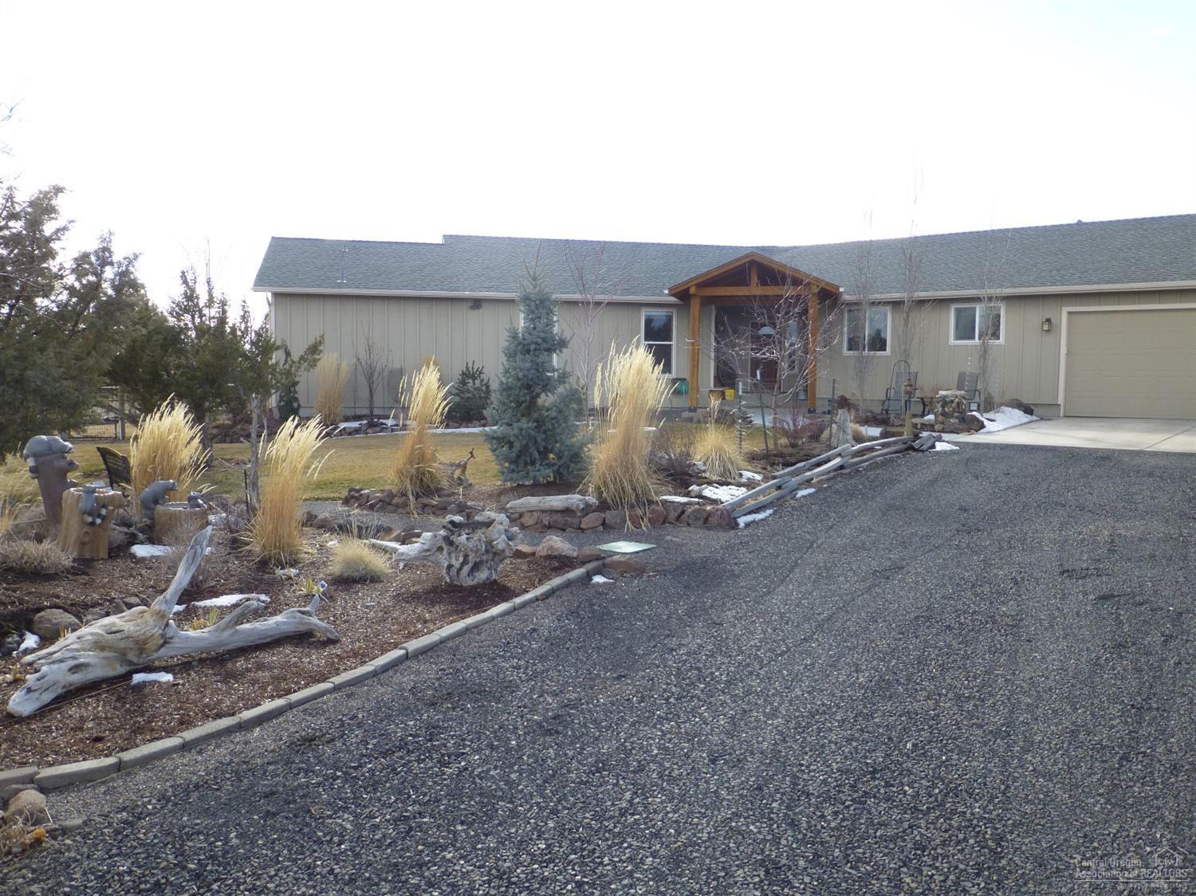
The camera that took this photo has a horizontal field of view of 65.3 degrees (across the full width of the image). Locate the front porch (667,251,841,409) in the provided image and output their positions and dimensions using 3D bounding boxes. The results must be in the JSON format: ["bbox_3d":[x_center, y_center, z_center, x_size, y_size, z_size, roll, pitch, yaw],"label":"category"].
[{"bbox_3d":[4.116,-2.963,24.161,4.200,3.900,3.000,2,5,12],"label":"front porch"}]

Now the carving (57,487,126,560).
[{"bbox_3d":[-4.280,0.631,7.874,0.520,0.600,0.460,-2,5,-29],"label":"carving"}]

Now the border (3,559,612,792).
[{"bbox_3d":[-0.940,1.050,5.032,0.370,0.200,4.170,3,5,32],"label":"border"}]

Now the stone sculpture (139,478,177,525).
[{"bbox_3d":[-3.511,0.425,7.448,0.290,0.355,0.180,-1,4,-17],"label":"stone sculpture"}]

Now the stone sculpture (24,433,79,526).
[{"bbox_3d":[-4.485,0.276,7.638,0.420,0.770,0.310,-1,4,-17],"label":"stone sculpture"}]

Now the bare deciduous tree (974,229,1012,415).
[{"bbox_3d":[9.375,-3.026,22.200,0.750,4.200,0.750,4,6,37],"label":"bare deciduous tree"}]

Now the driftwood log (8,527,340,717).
[{"bbox_3d":[-2.285,0.878,5.152,0.560,0.680,1.720,5,7,44],"label":"driftwood log"}]

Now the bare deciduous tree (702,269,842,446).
[{"bbox_3d":[2.778,-1.422,14.786,2.100,2.800,2.050,1,4,10],"label":"bare deciduous tree"}]

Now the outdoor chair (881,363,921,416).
[{"bbox_3d":[7.455,-1.417,23.000,0.720,1.200,0.800,4,6,33],"label":"outdoor chair"}]

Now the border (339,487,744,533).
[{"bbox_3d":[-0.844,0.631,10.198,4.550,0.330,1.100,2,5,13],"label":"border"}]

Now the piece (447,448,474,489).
[{"bbox_3d":[-1.356,0.204,9.236,0.290,0.400,0.200,0,4,-8],"label":"piece"}]

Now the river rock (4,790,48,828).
[{"bbox_3d":[-1.973,1.250,3.223,0.145,0.115,0.130,-2,5,-32],"label":"river rock"}]

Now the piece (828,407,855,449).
[{"bbox_3d":[4.541,-0.375,17.400,0.450,0.760,0.420,2,5,18],"label":"piece"}]

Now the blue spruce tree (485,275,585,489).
[{"bbox_3d":[-0.640,-0.737,9.673,1.020,2.220,1.000,0,4,-4],"label":"blue spruce tree"}]

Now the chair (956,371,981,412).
[{"bbox_3d":[8.848,-1.311,22.358,0.620,1.040,0.700,2,4,24],"label":"chair"}]

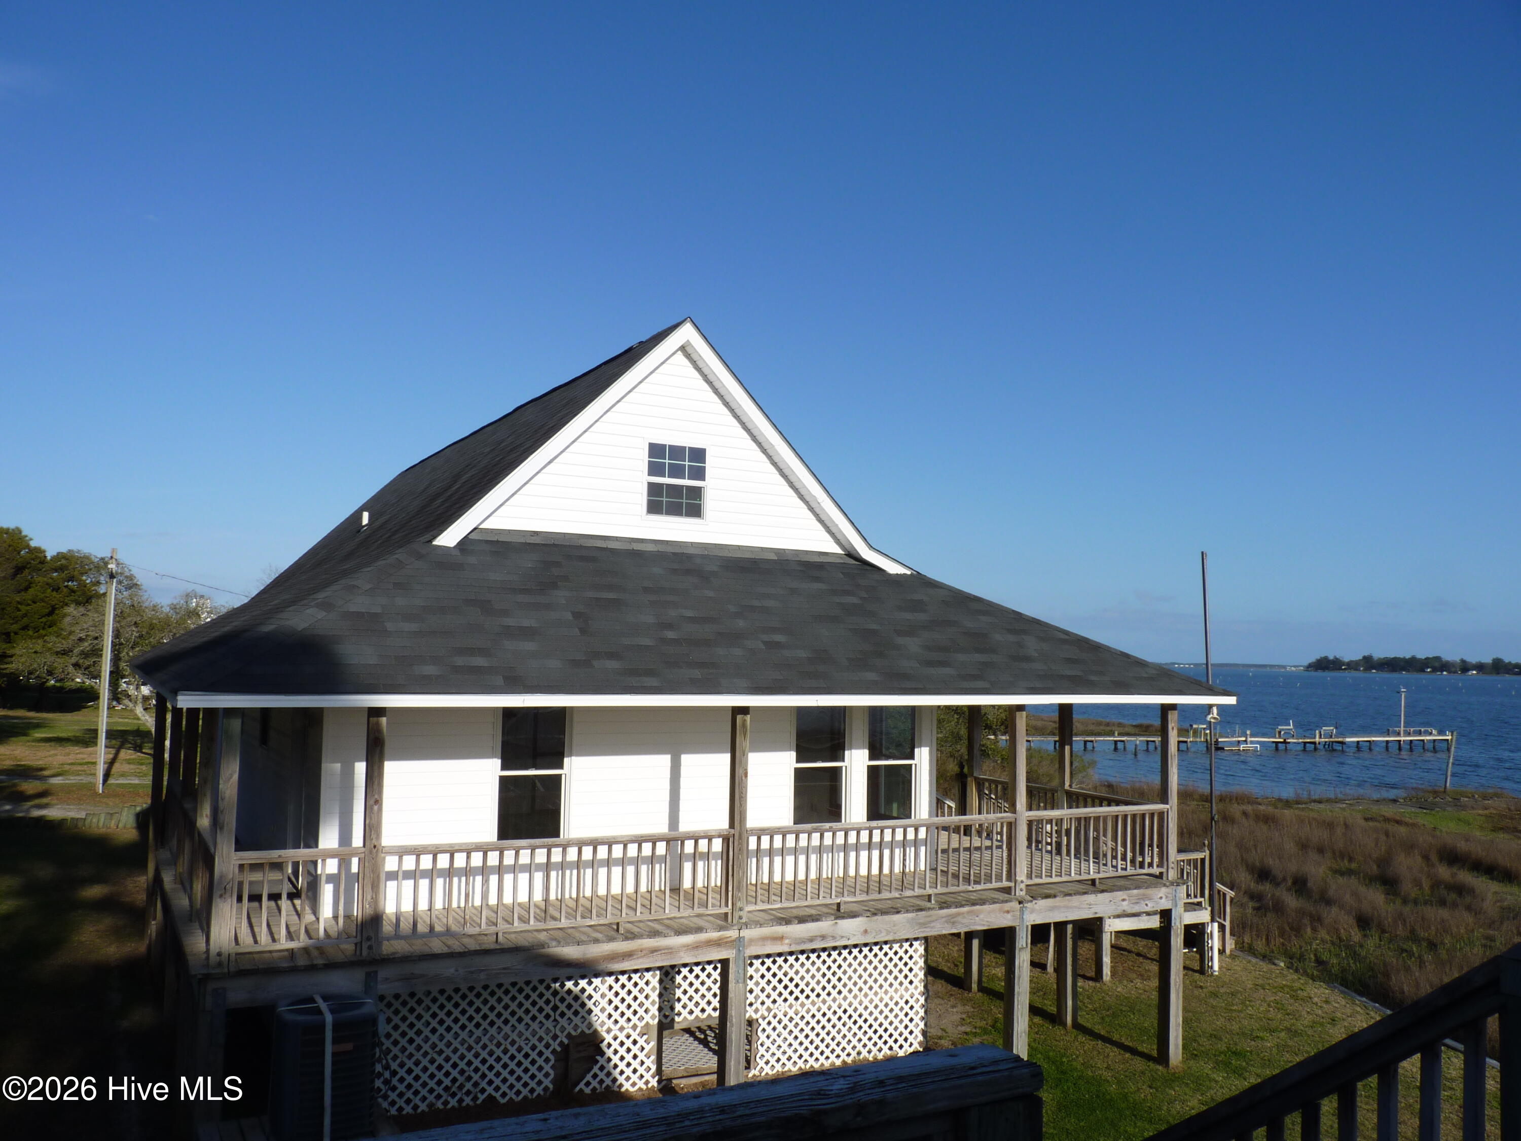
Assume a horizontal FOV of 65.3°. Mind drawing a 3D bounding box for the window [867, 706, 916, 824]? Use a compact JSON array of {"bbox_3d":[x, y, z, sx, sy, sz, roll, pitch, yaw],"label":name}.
[{"bbox_3d":[1.638,2.393,14.738,0.780,1.660,0.100,4,-5,-29],"label":"window"}]

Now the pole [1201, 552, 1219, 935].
[{"bbox_3d":[7.226,3.034,19.070,0.120,6.650,0.120,4,-5,-29],"label":"pole"}]

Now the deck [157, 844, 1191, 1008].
[{"bbox_3d":[-1.322,3.823,14.918,11.000,0.300,7.250,4,-5,-29],"label":"deck"}]

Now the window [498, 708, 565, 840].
[{"bbox_3d":[-2.391,2.131,12.466,0.780,1.660,0.100,4,-5,-29],"label":"window"}]

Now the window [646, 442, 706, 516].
[{"bbox_3d":[-0.954,-1.005,13.471,0.790,0.880,0.100,4,-5,-29],"label":"window"}]

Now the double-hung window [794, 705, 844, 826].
[{"bbox_3d":[0.725,2.334,14.223,0.780,1.660,0.100,4,-5,-29],"label":"double-hung window"}]

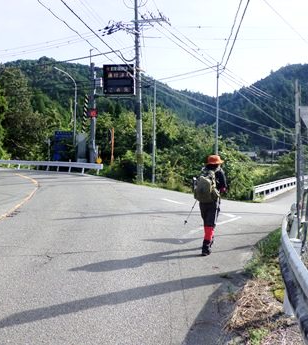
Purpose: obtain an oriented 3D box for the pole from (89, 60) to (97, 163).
[{"bbox_3d":[-4.493,-4.213,27.500,0.420,8.000,0.420,0,1,0],"label":"pole"}]

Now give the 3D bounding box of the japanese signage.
[{"bbox_3d":[-2.553,-6.772,27.300,2.350,2.250,0.400,0,1,7],"label":"japanese signage"}]

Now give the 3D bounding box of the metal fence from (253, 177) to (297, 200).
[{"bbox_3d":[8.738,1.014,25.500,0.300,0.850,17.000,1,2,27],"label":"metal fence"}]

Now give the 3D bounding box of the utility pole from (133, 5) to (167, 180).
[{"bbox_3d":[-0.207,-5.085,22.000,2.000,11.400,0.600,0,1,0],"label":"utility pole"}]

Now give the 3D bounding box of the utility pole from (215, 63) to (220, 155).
[{"bbox_3d":[3.572,-2.427,21.000,0.200,7.500,0.200,0,1,0],"label":"utility pole"}]

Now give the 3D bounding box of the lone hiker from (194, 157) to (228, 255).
[{"bbox_3d":[0.943,0.541,6.100,0.520,1.650,0.500,1,2,25],"label":"lone hiker"}]

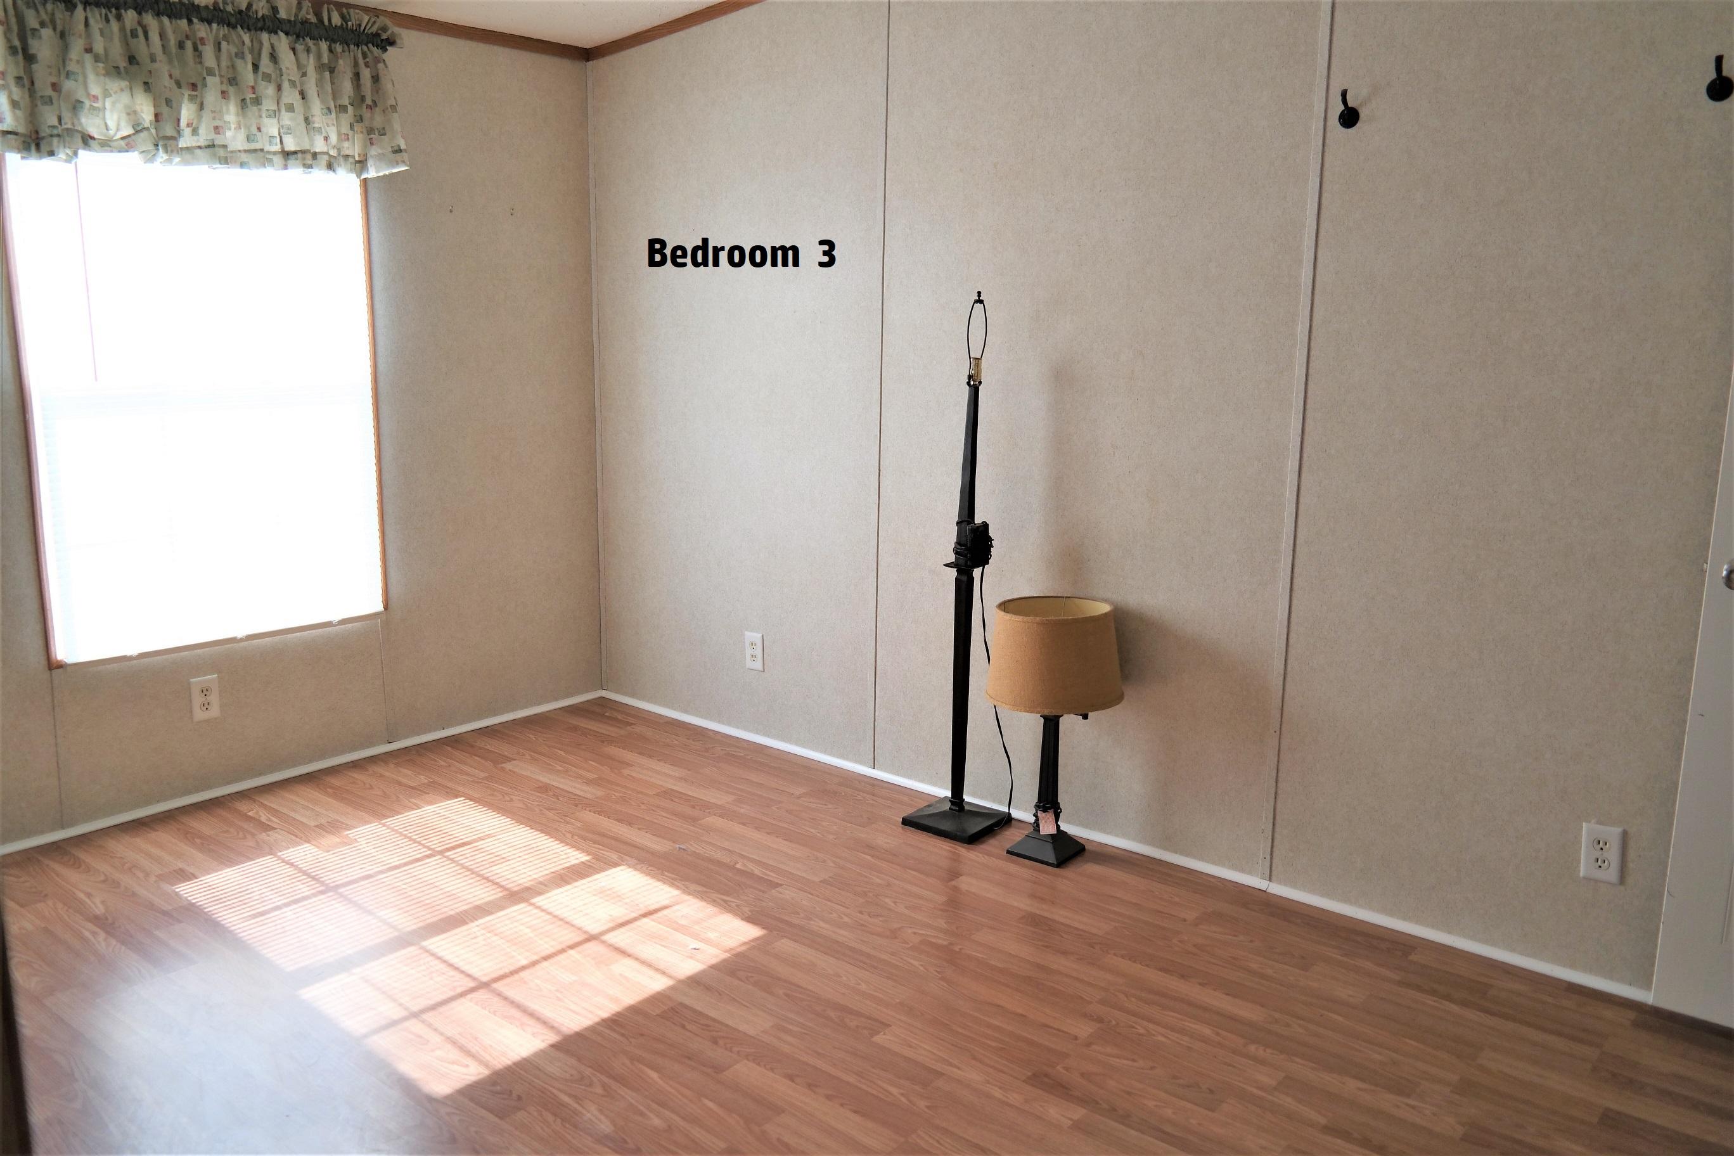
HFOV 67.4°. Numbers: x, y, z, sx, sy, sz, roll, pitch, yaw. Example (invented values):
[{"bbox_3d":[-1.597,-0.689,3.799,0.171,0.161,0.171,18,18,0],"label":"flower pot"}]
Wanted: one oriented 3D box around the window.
[{"bbox_3d":[-1.742,-0.467,3.470,0.090,1.274,0.915,10,14,39],"label":"window"}]

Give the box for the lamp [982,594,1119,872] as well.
[{"bbox_3d":[0.454,0.378,3.221,0.335,0.640,0.335,1,11,0],"label":"lamp"}]

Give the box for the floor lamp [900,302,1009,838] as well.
[{"bbox_3d":[0.252,-0.026,3.344,0.215,1.382,0.215,10,14,39],"label":"floor lamp"}]

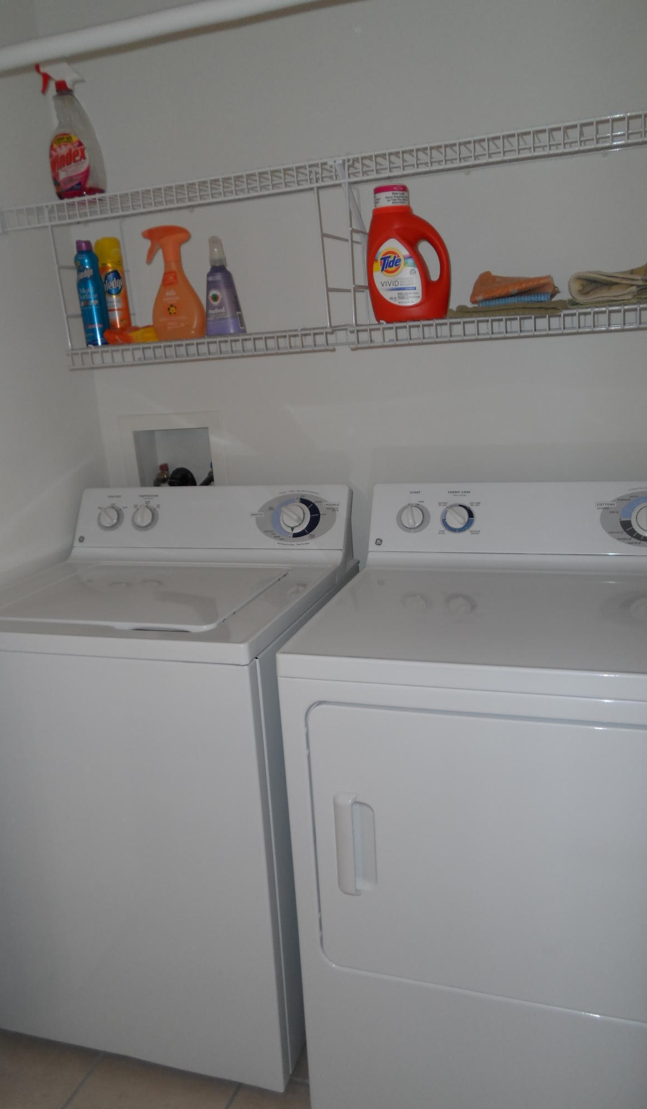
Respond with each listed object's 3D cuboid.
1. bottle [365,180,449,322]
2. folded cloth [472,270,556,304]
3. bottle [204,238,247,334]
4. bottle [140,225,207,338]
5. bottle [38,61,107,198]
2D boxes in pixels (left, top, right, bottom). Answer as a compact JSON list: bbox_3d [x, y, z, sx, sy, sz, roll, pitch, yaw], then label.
[{"bbox_3d":[0.172,-0.593,1.576,0.160,0.260,0.092,-1,15,12],"label":"bottle"},{"bbox_3d":[0.364,-0.514,1.542,0.153,0.060,0.180,1,15,19],"label":"folded cloth"},{"bbox_3d":[-0.208,-0.571,1.705,0.090,0.200,0.063,0,15,16],"label":"bottle"},{"bbox_3d":[-0.313,-0.589,1.736,0.135,0.235,0.068,-2,15,7],"label":"bottle"},{"bbox_3d":[-0.526,-0.883,1.678,0.117,0.260,0.066,-2,15,7],"label":"bottle"}]

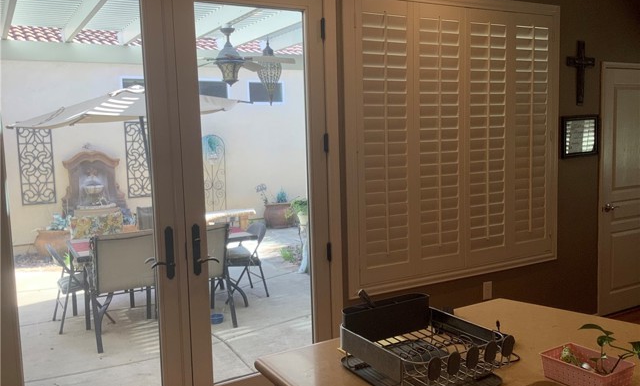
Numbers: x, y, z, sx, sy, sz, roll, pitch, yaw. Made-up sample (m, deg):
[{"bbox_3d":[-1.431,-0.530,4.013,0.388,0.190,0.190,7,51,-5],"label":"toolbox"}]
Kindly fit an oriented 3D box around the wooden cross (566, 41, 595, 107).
[{"bbox_3d":[2.022,-0.922,4.442,0.330,0.490,0.030,-5,7,-29],"label":"wooden cross"}]

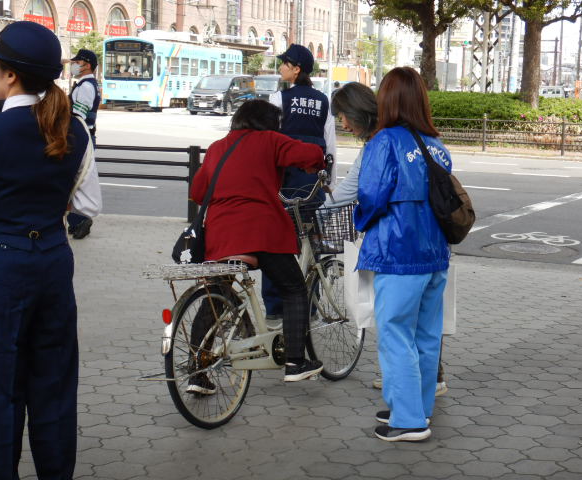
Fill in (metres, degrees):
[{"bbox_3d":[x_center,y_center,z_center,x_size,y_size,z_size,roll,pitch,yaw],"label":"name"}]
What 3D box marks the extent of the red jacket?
[{"bbox_3d":[-0.167,-0.208,5.660,0.560,0.620,0.520,6,8,27],"label":"red jacket"}]

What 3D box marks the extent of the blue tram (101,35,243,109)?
[{"bbox_3d":[-5.412,-8.441,61.895,2.470,3.650,13.700,4,8,14],"label":"blue tram"}]

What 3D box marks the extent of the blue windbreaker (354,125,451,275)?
[{"bbox_3d":[0.482,-0.175,5.360,0.380,0.640,0.480,8,9,38],"label":"blue windbreaker"}]

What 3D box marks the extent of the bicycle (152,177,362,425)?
[{"bbox_3d":[-0.069,0.239,5.755,0.560,1.080,1.770,7,9,30],"label":"bicycle"}]

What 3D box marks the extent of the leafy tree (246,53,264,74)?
[{"bbox_3d":[-3.034,-14.057,105.080,2.000,3.800,2.000,2,7,0],"label":"leafy tree"}]

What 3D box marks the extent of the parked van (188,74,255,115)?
[{"bbox_3d":[-3.093,-6.781,57.415,1.730,1.850,4.700,4,8,15],"label":"parked van"}]

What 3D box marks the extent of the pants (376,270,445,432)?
[{"bbox_3d":[0.519,0.432,5.430,0.330,0.780,0.360,7,9,32],"label":"pants"}]

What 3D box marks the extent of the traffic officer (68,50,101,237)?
[{"bbox_3d":[-1.892,-0.884,11.350,0.420,1.720,0.500,2,7,-3],"label":"traffic officer"}]

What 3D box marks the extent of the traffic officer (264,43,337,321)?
[{"bbox_3d":[0.059,-0.357,7.700,0.500,1.720,0.360,3,8,10],"label":"traffic officer"}]

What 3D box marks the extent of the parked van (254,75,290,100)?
[{"bbox_3d":[-0.764,-7.807,66.499,1.730,1.880,4.600,4,8,15],"label":"parked van"}]

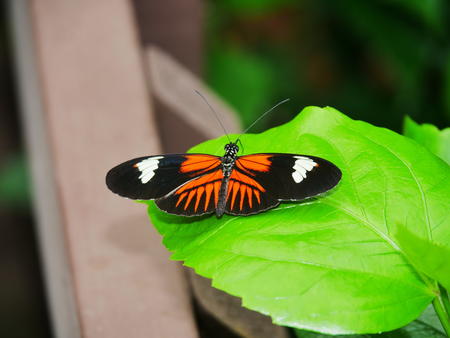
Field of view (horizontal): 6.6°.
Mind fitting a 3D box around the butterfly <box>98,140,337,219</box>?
[{"bbox_3d":[-0.001,0.003,1.185,0.074,0.012,0.029,-2,49,13],"label":"butterfly"}]

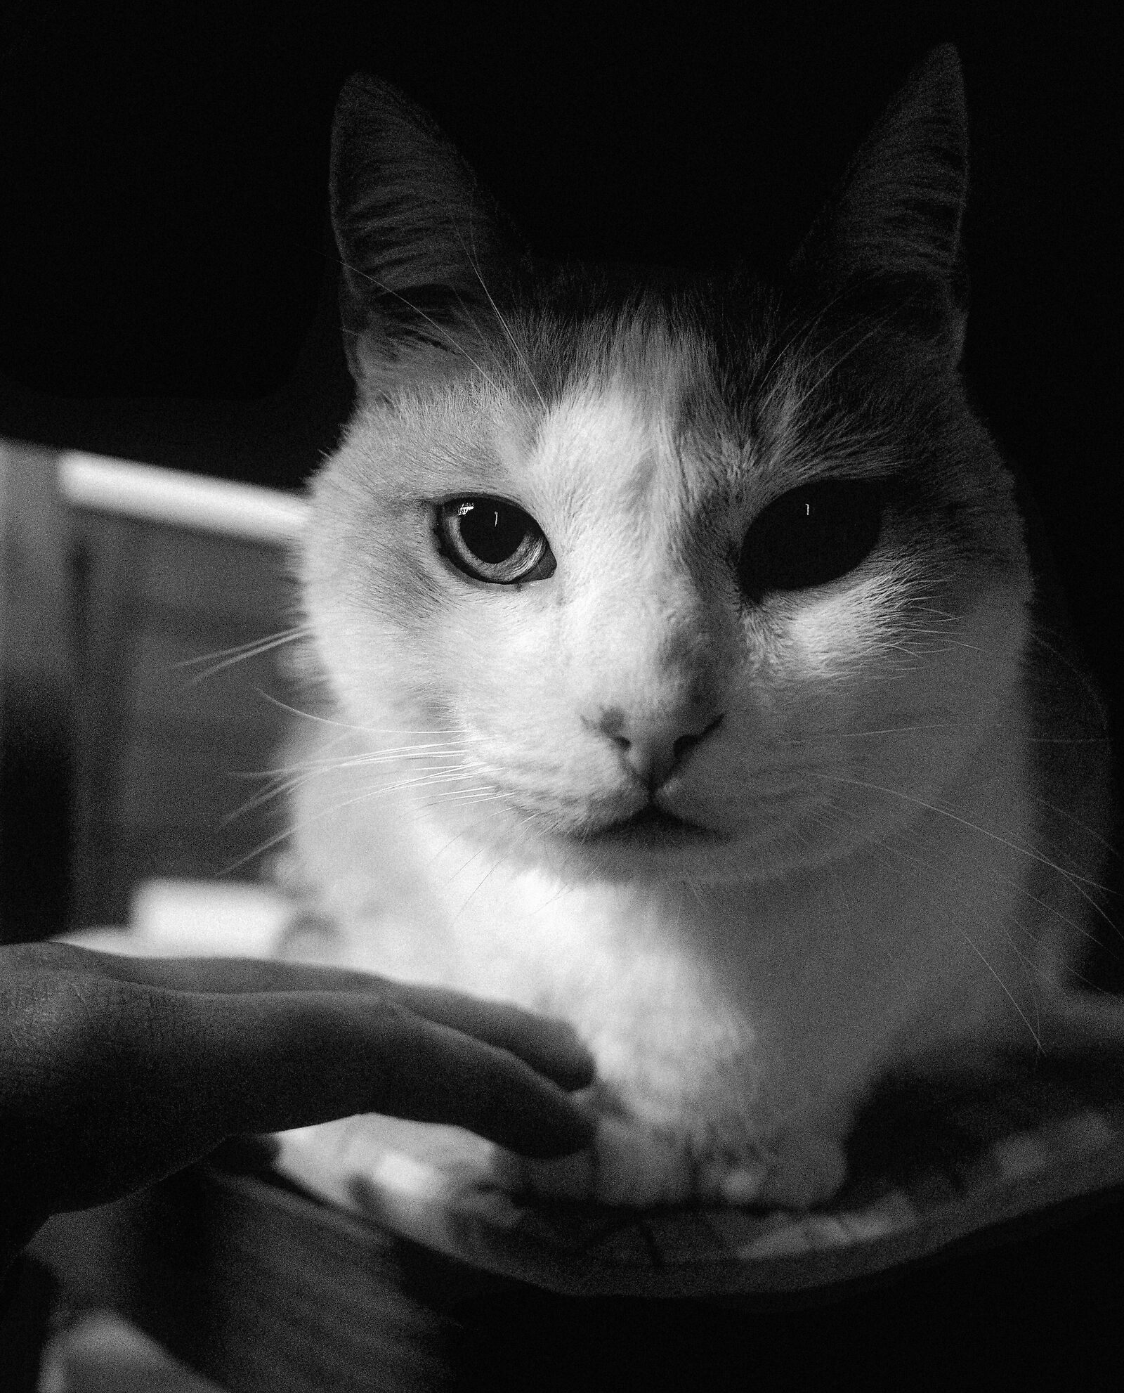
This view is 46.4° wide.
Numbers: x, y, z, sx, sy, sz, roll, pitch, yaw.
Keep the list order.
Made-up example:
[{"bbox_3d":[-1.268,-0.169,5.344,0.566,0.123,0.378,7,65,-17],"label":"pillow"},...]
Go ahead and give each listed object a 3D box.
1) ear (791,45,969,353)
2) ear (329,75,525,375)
[{"bbox_3d":[0.069,-0.108,0.285,0.037,0.063,0.028,7,5,-11],"label":"ear"},{"bbox_3d":[-0.029,-0.102,0.285,0.037,0.063,0.028,-8,5,14],"label":"ear"}]

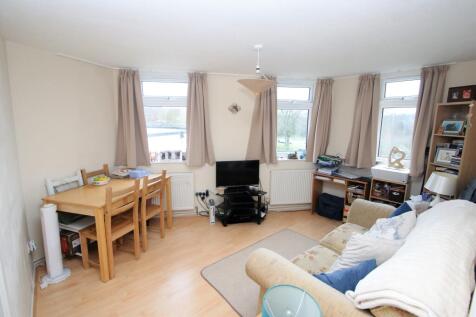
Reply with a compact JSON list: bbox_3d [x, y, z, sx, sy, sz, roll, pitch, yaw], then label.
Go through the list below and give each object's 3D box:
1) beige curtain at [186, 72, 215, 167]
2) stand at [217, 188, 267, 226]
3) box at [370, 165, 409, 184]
[{"bbox_3d":[-0.575,-0.597,3.038,0.450,1.417,0.130,-1,9,-9],"label":"beige curtain"},{"bbox_3d":[0.043,0.760,3.189,0.800,0.490,0.400,-1,8,-9],"label":"stand"},{"bbox_3d":[2.127,0.234,2.789,0.300,0.160,0.400,-8,12,-44],"label":"box"}]

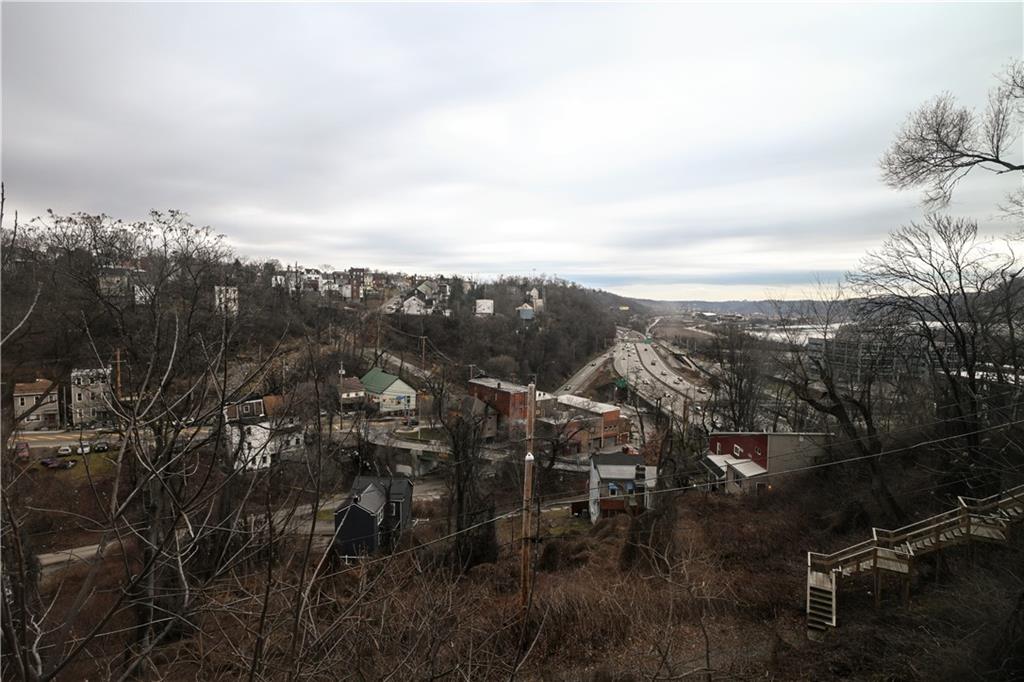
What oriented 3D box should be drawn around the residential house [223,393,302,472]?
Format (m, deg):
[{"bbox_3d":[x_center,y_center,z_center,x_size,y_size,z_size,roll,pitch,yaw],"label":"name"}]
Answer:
[{"bbox_3d":[-47.927,16.891,97.912,11.000,12.000,7.500,-3,5,-37],"label":"residential house"}]

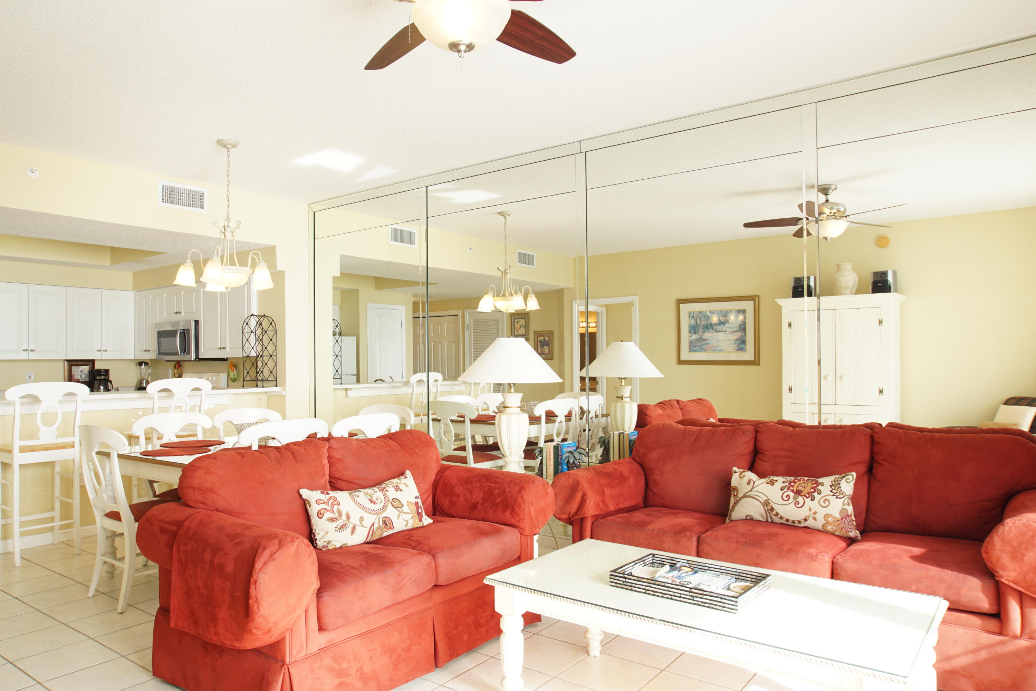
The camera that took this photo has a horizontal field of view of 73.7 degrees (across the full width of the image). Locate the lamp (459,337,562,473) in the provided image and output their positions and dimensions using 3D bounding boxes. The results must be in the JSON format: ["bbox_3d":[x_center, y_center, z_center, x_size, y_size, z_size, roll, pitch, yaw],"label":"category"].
[{"bbox_3d":[-0.037,0.361,4.161,0.630,0.831,0.630,-1,-1,0],"label":"lamp"}]

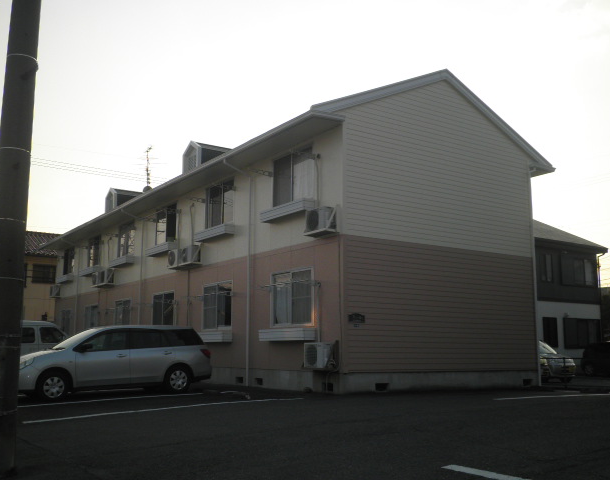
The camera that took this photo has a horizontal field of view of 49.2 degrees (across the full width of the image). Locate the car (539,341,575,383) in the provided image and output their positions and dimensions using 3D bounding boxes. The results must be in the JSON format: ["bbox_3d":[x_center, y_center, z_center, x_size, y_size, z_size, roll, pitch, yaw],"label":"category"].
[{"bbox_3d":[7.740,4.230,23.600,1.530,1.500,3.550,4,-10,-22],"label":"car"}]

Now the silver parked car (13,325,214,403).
[{"bbox_3d":[-4.209,2.614,14.395,4.440,1.505,1.695,5,-10,-34],"label":"silver parked car"}]

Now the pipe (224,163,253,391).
[{"bbox_3d":[-1.770,0.770,16.938,0.850,5.780,0.100,6,-11,-33],"label":"pipe"}]

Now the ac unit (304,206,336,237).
[{"bbox_3d":[0.334,-0.377,14.194,0.320,0.550,0.790,6,-11,-33],"label":"ac unit"}]

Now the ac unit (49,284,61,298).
[{"bbox_3d":[-12.668,2.660,33.686,0.320,0.550,0.790,6,-11,-33],"label":"ac unit"}]

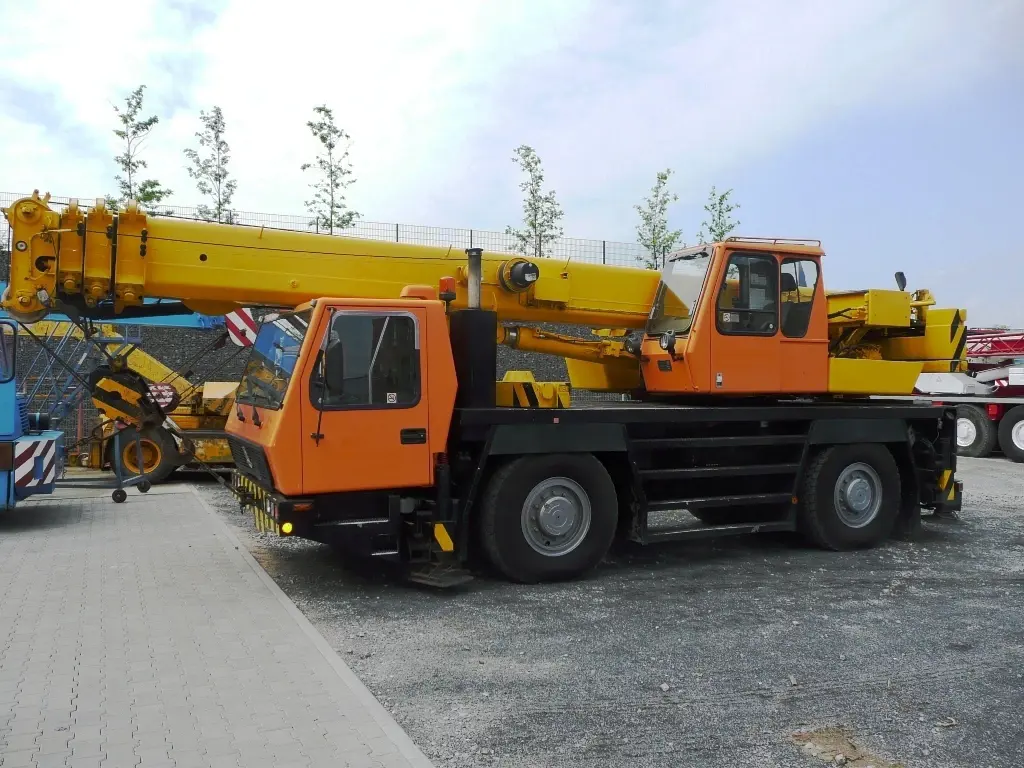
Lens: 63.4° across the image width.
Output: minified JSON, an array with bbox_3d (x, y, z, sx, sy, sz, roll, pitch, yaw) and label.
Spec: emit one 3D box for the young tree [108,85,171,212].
[{"bbox_3d":[-11.082,-6.190,24.577,1.899,5.392,1.899,0,0,-24],"label":"young tree"}]

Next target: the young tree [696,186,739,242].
[{"bbox_3d":[8.292,-5.629,33.259,1.927,4.603,1.927,0,0,14],"label":"young tree"}]

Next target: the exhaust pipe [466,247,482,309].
[{"bbox_3d":[-0.332,-0.933,7.327,0.140,0.530,0.140,0,0,0],"label":"exhaust pipe"}]

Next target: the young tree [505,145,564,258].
[{"bbox_3d":[0.812,-6.020,29.907,2.166,5.256,2.166,0,0,2],"label":"young tree"}]

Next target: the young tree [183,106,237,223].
[{"bbox_3d":[-9.272,-5.992,25.388,1.655,5.027,1.655,0,0,-20],"label":"young tree"}]

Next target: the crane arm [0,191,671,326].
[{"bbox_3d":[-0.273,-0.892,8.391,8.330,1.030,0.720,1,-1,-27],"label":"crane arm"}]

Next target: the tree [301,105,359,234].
[{"bbox_3d":[-5.924,-6.261,26.888,1.883,5.623,1.883,0,0,-12],"label":"tree"}]

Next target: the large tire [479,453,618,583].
[{"bbox_3d":[0.330,1.170,7.524,1.280,1.250,0.360,1,0,-27],"label":"large tire"}]

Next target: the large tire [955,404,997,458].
[{"bbox_3d":[11.770,1.208,21.278,0.370,1.340,1.340,0,0,-25],"label":"large tire"}]

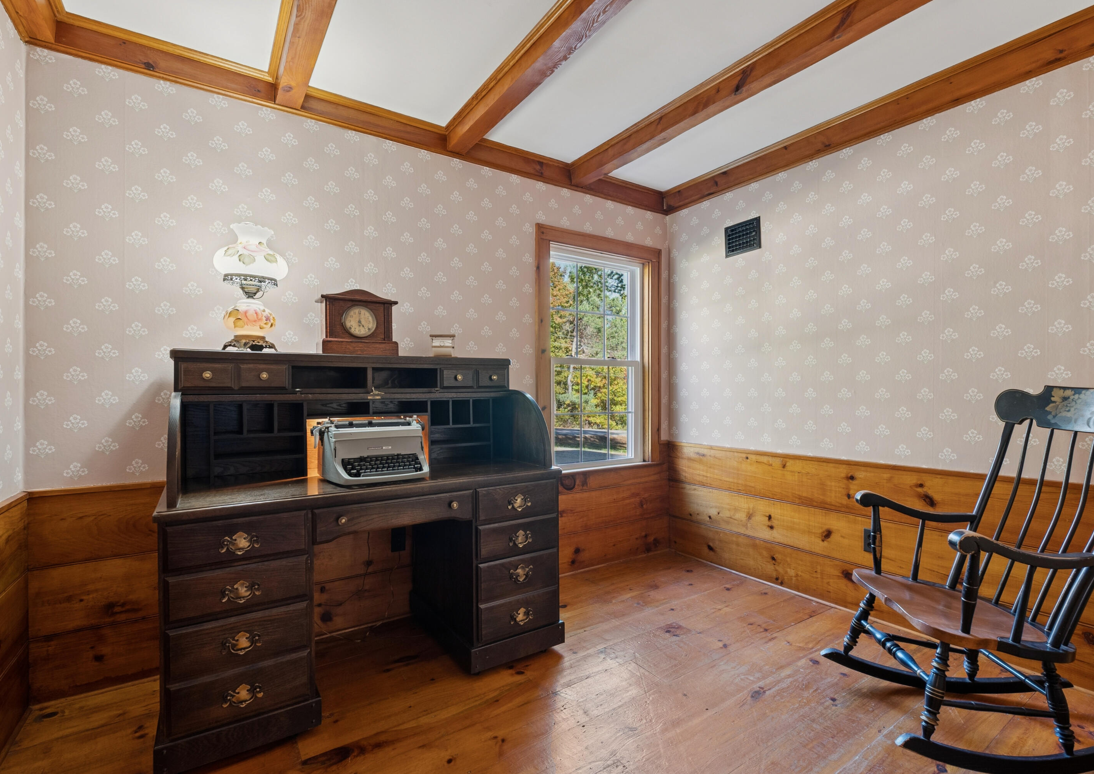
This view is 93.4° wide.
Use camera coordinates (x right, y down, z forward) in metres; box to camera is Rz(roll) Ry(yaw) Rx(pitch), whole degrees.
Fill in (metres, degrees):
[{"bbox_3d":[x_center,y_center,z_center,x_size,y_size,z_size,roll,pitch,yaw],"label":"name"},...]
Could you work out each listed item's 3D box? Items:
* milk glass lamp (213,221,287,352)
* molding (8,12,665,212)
[{"bbox_3d":[-1.160,-0.373,2.027,0.256,0.488,0.256,0,0,-34],"label":"milk glass lamp"},{"bbox_3d":[-0.474,-1.242,2.629,3.153,0.119,0.067,0,0,-34],"label":"molding"}]

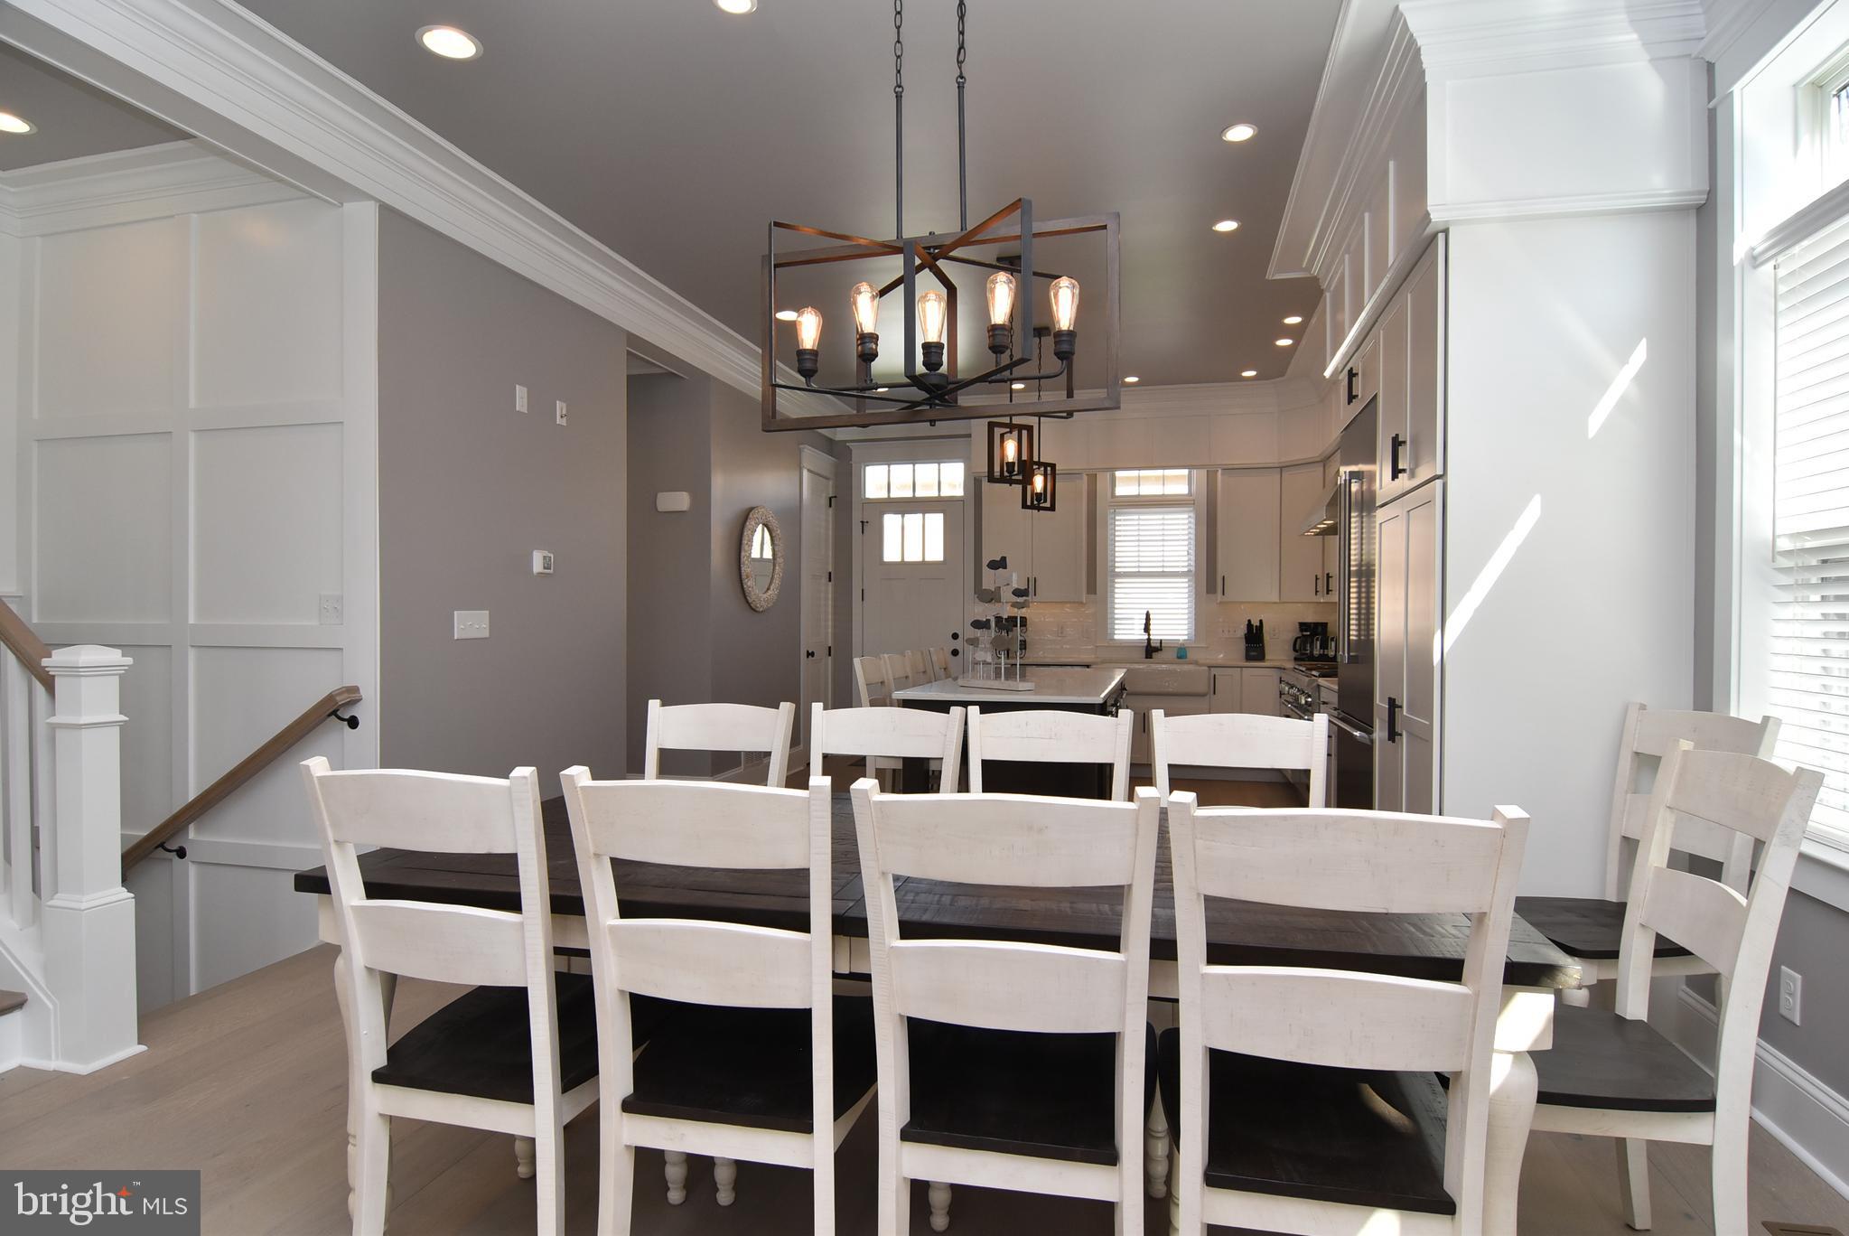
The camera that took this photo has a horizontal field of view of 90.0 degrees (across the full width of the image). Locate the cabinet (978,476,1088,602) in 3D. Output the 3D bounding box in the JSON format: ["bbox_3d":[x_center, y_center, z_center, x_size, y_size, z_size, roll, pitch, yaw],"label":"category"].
[{"bbox_3d":[0.938,-0.646,7.730,0.850,1.045,0.340,0,0,15],"label":"cabinet"}]

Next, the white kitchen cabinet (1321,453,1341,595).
[{"bbox_3d":[3.069,-0.645,6.552,0.330,1.050,0.634,0,0,15],"label":"white kitchen cabinet"}]

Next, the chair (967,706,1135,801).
[{"bbox_3d":[0.281,0.765,2.351,0.475,1.020,0.565,0,0,14],"label":"chair"}]

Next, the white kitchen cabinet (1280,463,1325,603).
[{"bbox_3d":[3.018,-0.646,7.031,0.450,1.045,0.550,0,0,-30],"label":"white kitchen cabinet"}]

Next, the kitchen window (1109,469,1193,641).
[{"bbox_3d":[1.886,-0.523,7.681,0.710,1.430,0.110,0,0,15],"label":"kitchen window"}]

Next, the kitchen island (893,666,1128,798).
[{"bbox_3d":[0.586,0.806,5.214,0.945,0.914,2.150,0,0,15],"label":"kitchen island"}]

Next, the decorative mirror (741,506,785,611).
[{"bbox_3d":[-1.170,-0.431,6.851,0.045,0.790,0.785,0,0,15],"label":"decorative mirror"}]

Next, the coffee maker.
[{"bbox_3d":[2.949,0.186,7.063,0.280,0.310,0.210,0,0,-16],"label":"coffee maker"}]

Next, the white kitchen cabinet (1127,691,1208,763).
[{"bbox_3d":[1.802,0.856,7.363,0.880,0.590,0.610,0,0,15],"label":"white kitchen cabinet"}]

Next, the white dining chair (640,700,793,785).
[{"bbox_3d":[-0.678,0.762,2.521,0.475,1.020,0.565,0,0,14],"label":"white dining chair"}]

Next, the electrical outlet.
[{"bbox_3d":[2.070,0.901,2.205,0.012,0.125,0.077,0,0,15],"label":"electrical outlet"}]

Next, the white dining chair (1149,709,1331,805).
[{"bbox_3d":[0.787,0.766,2.265,0.475,1.020,0.565,0,0,12],"label":"white dining chair"}]

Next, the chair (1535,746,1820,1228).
[{"bbox_3d":[1.274,0.769,1.820,0.565,1.020,0.475,0,0,15],"label":"chair"}]

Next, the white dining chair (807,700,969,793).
[{"bbox_3d":[-0.180,0.764,2.425,0.475,1.020,0.565,0,0,16],"label":"white dining chair"}]

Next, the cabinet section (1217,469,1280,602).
[{"bbox_3d":[2.640,-0.658,7.548,0.457,1.067,0.330,0,0,15],"label":"cabinet section"}]

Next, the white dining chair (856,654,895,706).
[{"bbox_3d":[-0.061,0.729,4.704,0.490,1.050,0.400,0,0,15],"label":"white dining chair"}]

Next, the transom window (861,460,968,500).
[{"bbox_3d":[-0.089,-1.238,8.349,0.930,0.341,0.060,0,0,15],"label":"transom window"}]

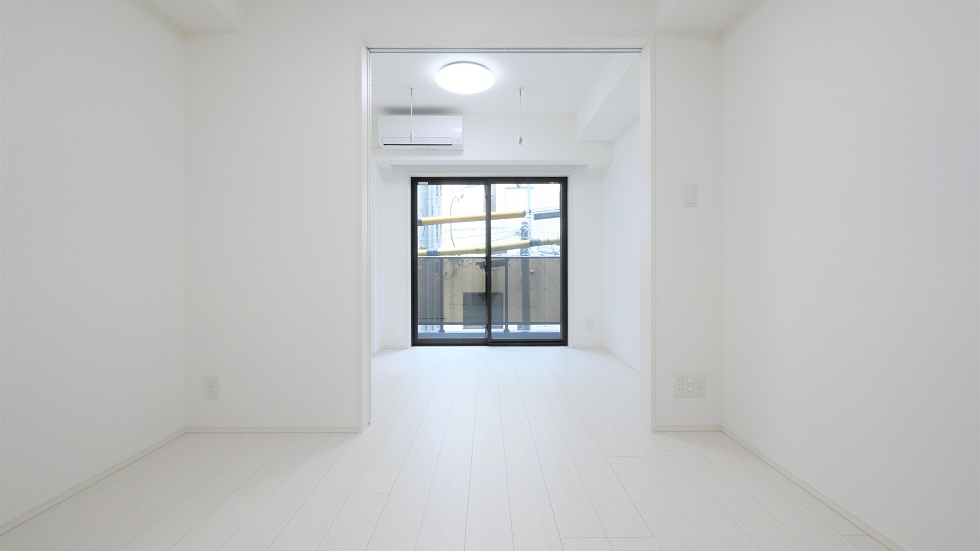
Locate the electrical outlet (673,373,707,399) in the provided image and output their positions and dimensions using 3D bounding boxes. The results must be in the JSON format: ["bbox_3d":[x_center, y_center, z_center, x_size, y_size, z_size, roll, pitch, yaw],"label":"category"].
[{"bbox_3d":[1.063,0.584,2.102,0.167,0.125,0.011,0,1,0],"label":"electrical outlet"}]

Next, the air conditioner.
[{"bbox_3d":[-0.650,-1.340,3.780,0.790,0.287,0.235,0,1,0],"label":"air conditioner"}]

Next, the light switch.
[{"bbox_3d":[1.066,-0.424,2.102,0.074,0.123,0.011,0,1,0],"label":"light switch"}]

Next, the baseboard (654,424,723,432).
[{"bbox_3d":[1.054,0.815,2.105,0.355,0.036,0.012,0,1,0],"label":"baseboard"}]

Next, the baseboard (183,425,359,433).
[{"bbox_3d":[-1.152,0.816,2.095,0.917,0.037,0.012,0,1,0],"label":"baseboard"}]

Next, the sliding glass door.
[{"bbox_3d":[0.000,-0.150,4.380,1.720,1.860,0.090,0,1,0],"label":"sliding glass door"}]

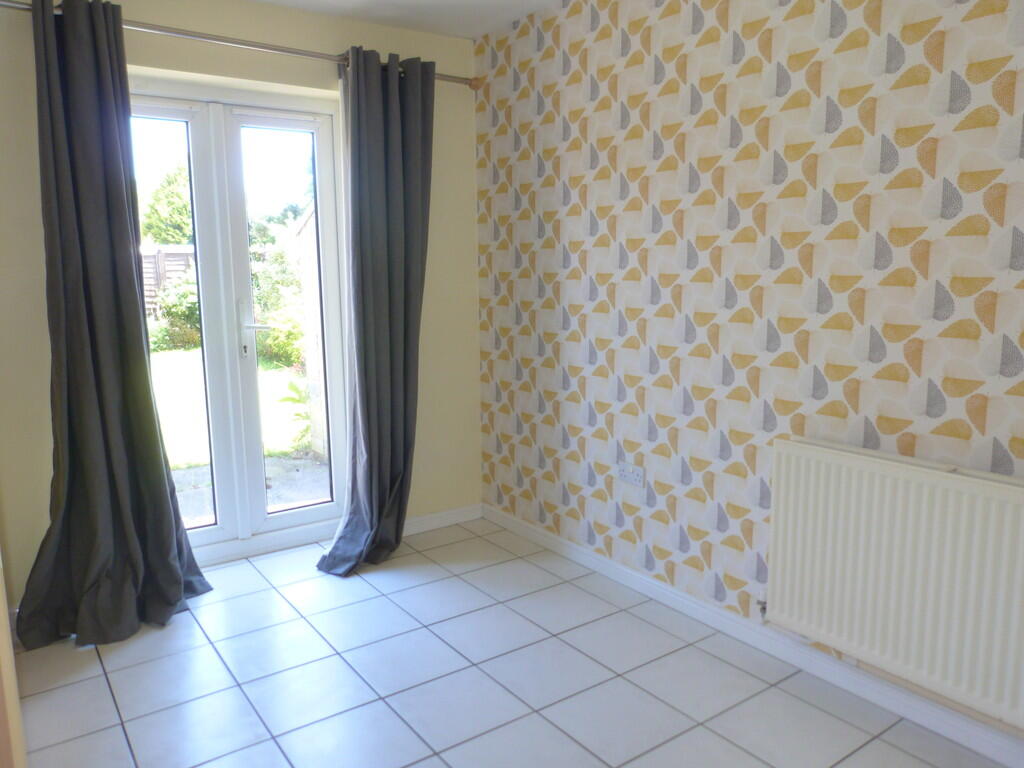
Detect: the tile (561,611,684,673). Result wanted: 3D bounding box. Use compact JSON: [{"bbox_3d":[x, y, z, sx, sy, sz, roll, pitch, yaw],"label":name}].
[{"bbox_3d":[0.380,0.900,2.588,0.329,0.010,0.329,-6,10,-35],"label":"tile"}]

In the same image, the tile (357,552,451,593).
[{"bbox_3d":[-0.474,0.826,3.225,0.332,0.010,0.332,-6,10,-35],"label":"tile"}]

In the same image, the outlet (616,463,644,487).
[{"bbox_3d":[0.468,0.368,2.973,0.012,0.087,0.147,-6,10,-35],"label":"outlet"}]

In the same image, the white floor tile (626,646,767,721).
[{"bbox_3d":[0.582,0.950,2.353,0.334,0.012,0.334,-6,10,-35],"label":"white floor tile"}]

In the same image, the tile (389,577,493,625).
[{"bbox_3d":[-0.281,0.870,2.974,0.334,0.012,0.334,-6,10,-35],"label":"tile"}]

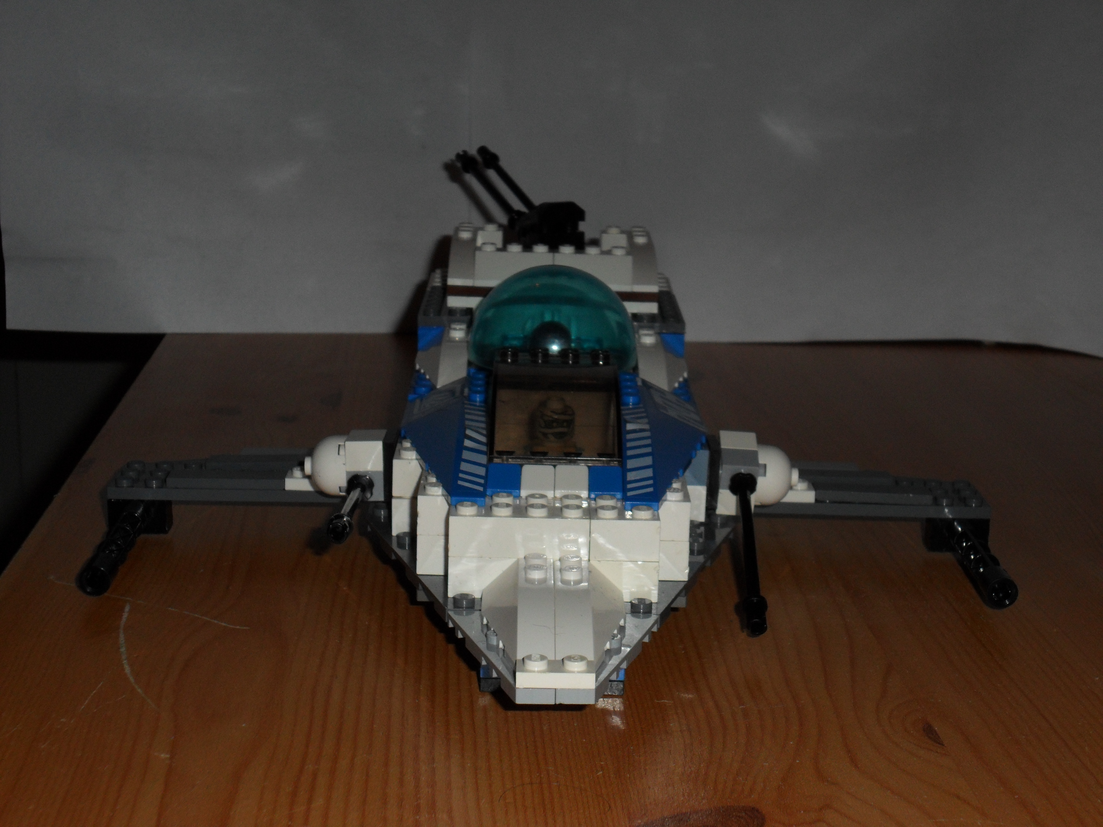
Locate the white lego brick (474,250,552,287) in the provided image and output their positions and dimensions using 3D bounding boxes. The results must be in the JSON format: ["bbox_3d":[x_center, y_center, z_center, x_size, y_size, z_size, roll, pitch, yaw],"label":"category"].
[{"bbox_3d":[-0.011,-0.045,0.611,0.024,0.011,0.016,1,13,-1],"label":"white lego brick"}]

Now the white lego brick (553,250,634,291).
[{"bbox_3d":[0.013,-0.044,0.610,0.024,0.011,0.016,1,13,-1],"label":"white lego brick"}]

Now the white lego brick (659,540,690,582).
[{"bbox_3d":[0.028,0.032,0.482,0.008,0.011,0.017,1,13,-1],"label":"white lego brick"}]

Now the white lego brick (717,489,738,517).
[{"bbox_3d":[0.050,0.021,0.541,0.010,0.008,0.010,1,35,-1],"label":"white lego brick"}]

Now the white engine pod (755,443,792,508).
[{"bbox_3d":[0.060,0.016,0.535,0.011,0.016,0.016,1,13,-1],"label":"white engine pod"}]

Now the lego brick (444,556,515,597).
[{"bbox_3d":[-0.015,0.035,0.465,0.016,0.010,0.016,1,13,-1],"label":"lego brick"}]

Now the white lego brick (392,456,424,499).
[{"bbox_3d":[-0.036,0.014,0.510,0.008,0.010,0.016,1,13,-1],"label":"white lego brick"}]

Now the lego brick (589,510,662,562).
[{"bbox_3d":[0.017,0.027,0.464,0.016,0.010,0.016,1,13,-1],"label":"lego brick"}]

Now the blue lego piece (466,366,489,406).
[{"bbox_3d":[-0.019,-0.006,0.539,0.008,0.004,0.032,1,13,-1],"label":"blue lego piece"}]

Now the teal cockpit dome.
[{"bbox_3d":[0.001,-0.030,0.566,0.048,0.025,0.048,1,13,-1],"label":"teal cockpit dome"}]

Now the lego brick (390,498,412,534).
[{"bbox_3d":[-0.036,0.024,0.512,0.008,0.010,0.016,1,13,-1],"label":"lego brick"}]

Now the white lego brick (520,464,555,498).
[{"bbox_3d":[-0.003,0.016,0.474,0.008,0.006,0.008,1,13,-1],"label":"white lego brick"}]

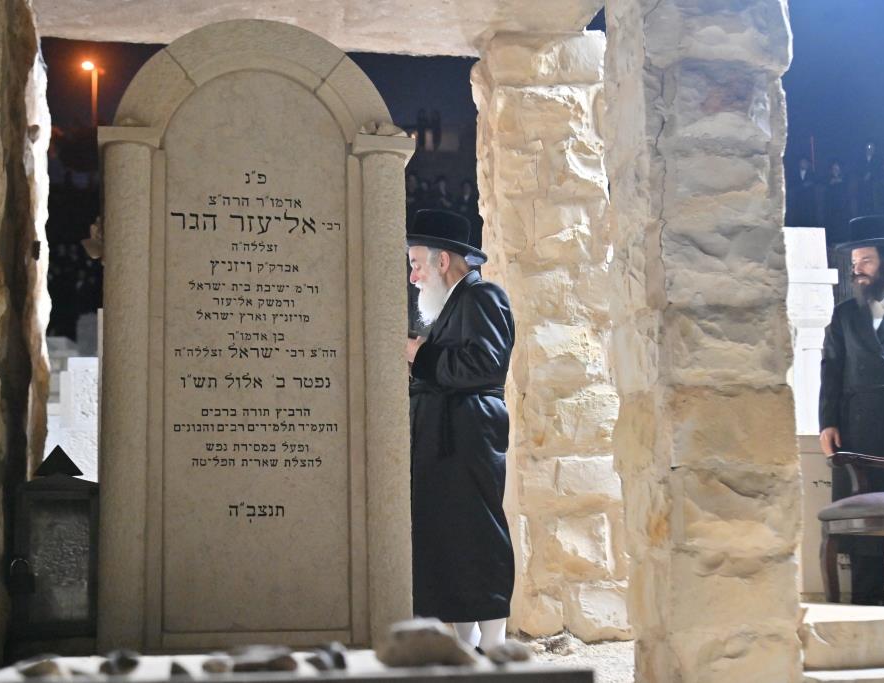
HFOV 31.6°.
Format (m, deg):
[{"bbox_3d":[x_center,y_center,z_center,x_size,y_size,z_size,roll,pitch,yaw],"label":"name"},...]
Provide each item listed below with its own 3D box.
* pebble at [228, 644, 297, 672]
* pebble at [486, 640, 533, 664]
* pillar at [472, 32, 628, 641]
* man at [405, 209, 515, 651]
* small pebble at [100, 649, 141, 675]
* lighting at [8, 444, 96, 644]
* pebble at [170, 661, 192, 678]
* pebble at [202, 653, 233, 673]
[{"bbox_3d":[-0.236,0.415,2.050,0.085,0.029,0.055,1,-10,-9],"label":"pebble"},{"bbox_3d":[0.088,0.408,2.050,0.056,0.025,0.045,1,-10,-9],"label":"pebble"},{"bbox_3d":[0.449,-0.019,6.850,0.520,2.591,0.500,1,-10,-9],"label":"pillar"},{"bbox_3d":[0.027,0.332,5.900,0.480,1.703,0.520,1,-10,-11],"label":"man"},{"bbox_3d":[-0.421,0.419,2.050,0.049,0.028,0.040,1,-10,-9],"label":"small pebble"},{"bbox_3d":[-0.919,0.481,3.750,0.187,0.456,0.180,1,-10,-9],"label":"lighting"},{"bbox_3d":[-0.328,0.413,1.970,0.026,0.018,0.025,1,-10,-9],"label":"pebble"},{"bbox_3d":[-0.294,0.421,2.050,0.036,0.021,0.032,1,-10,-9],"label":"pebble"}]

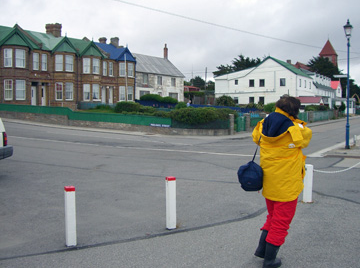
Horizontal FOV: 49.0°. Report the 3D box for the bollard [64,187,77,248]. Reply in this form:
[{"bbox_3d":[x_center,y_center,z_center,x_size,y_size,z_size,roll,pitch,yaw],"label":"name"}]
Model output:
[{"bbox_3d":[-1.249,0.955,4.556,0.104,0.665,0.104,-2,4,-26],"label":"bollard"}]

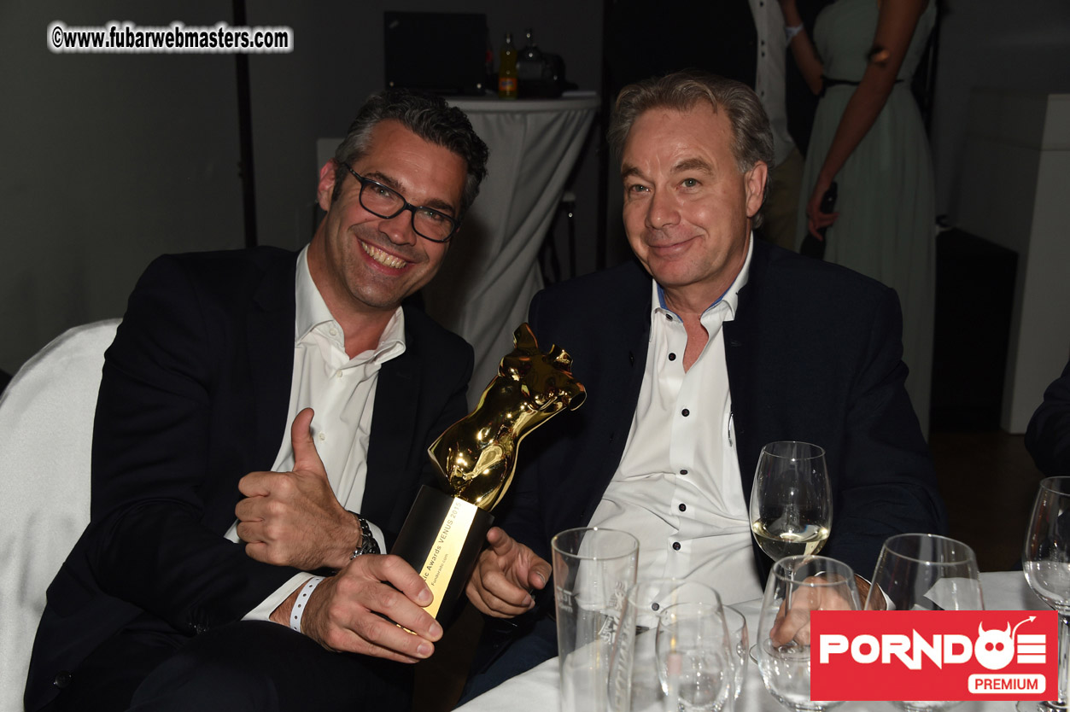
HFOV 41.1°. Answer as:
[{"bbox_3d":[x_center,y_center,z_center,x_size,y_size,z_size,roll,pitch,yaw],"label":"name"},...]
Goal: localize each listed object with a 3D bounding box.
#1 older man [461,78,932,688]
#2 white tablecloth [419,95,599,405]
[{"bbox_3d":[0.200,0.360,1.760,0.570,1.370,0.730,6,17,17],"label":"older man"},{"bbox_3d":[-0.156,-0.264,4.424,0.730,1.100,0.730,0,16,0],"label":"white tablecloth"}]

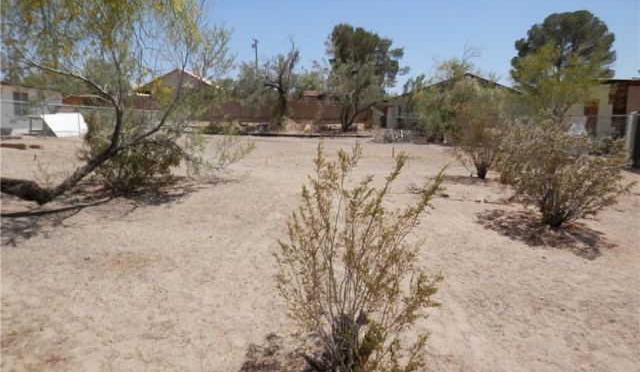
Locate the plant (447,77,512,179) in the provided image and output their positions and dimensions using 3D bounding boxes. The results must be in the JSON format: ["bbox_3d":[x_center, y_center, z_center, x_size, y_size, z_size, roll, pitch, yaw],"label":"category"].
[{"bbox_3d":[3.124,-1.139,9.053,1.198,1.963,1.138,3,9,19],"label":"plant"}]

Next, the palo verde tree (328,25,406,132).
[{"bbox_3d":[2.466,-5.706,24.511,4.137,5.489,3.930,1,9,6],"label":"palo verde tree"}]

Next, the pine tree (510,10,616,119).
[{"bbox_3d":[17.083,-8.385,32.426,6.448,7.506,6.125,4,10,27],"label":"pine tree"}]

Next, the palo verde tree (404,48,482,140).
[{"bbox_3d":[4.687,-3.427,17.543,2.803,3.466,2.663,2,9,15],"label":"palo verde tree"}]

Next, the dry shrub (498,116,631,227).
[{"bbox_3d":[2.932,-0.174,5.543,1.371,1.304,1.303,5,10,28],"label":"dry shrub"}]

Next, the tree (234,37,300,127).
[{"bbox_3d":[-2.951,-5.765,25.980,3.612,5.086,3.432,-1,9,-6],"label":"tree"}]

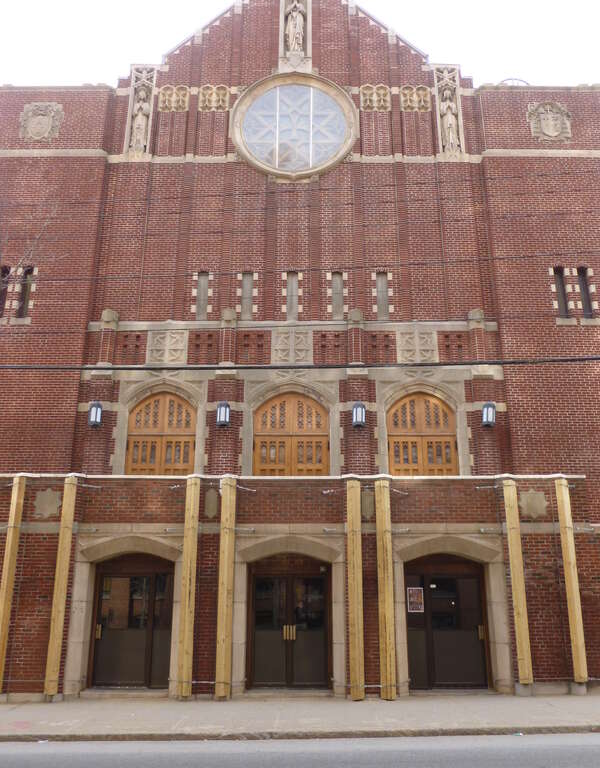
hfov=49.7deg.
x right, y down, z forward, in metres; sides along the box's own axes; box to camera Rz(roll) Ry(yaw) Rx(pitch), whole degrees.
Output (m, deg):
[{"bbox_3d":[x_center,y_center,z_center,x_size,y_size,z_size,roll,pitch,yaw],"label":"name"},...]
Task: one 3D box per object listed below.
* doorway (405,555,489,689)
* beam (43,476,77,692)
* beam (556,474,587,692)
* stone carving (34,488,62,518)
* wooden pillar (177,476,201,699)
[{"bbox_3d":[2.958,4.802,13.230,1.554,2.582,0.150,0,-17,0],"label":"doorway"},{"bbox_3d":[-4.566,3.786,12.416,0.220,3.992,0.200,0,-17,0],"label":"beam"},{"bbox_3d":[5.199,3.719,12.436,0.220,3.731,0.200,0,-17,0],"label":"beam"},{"bbox_3d":[-5.096,2.434,13.137,0.577,0.631,0.080,0,-17,0],"label":"stone carving"},{"bbox_3d":[-2.134,3.803,12.410,0.220,3.988,0.200,0,-17,0],"label":"wooden pillar"}]

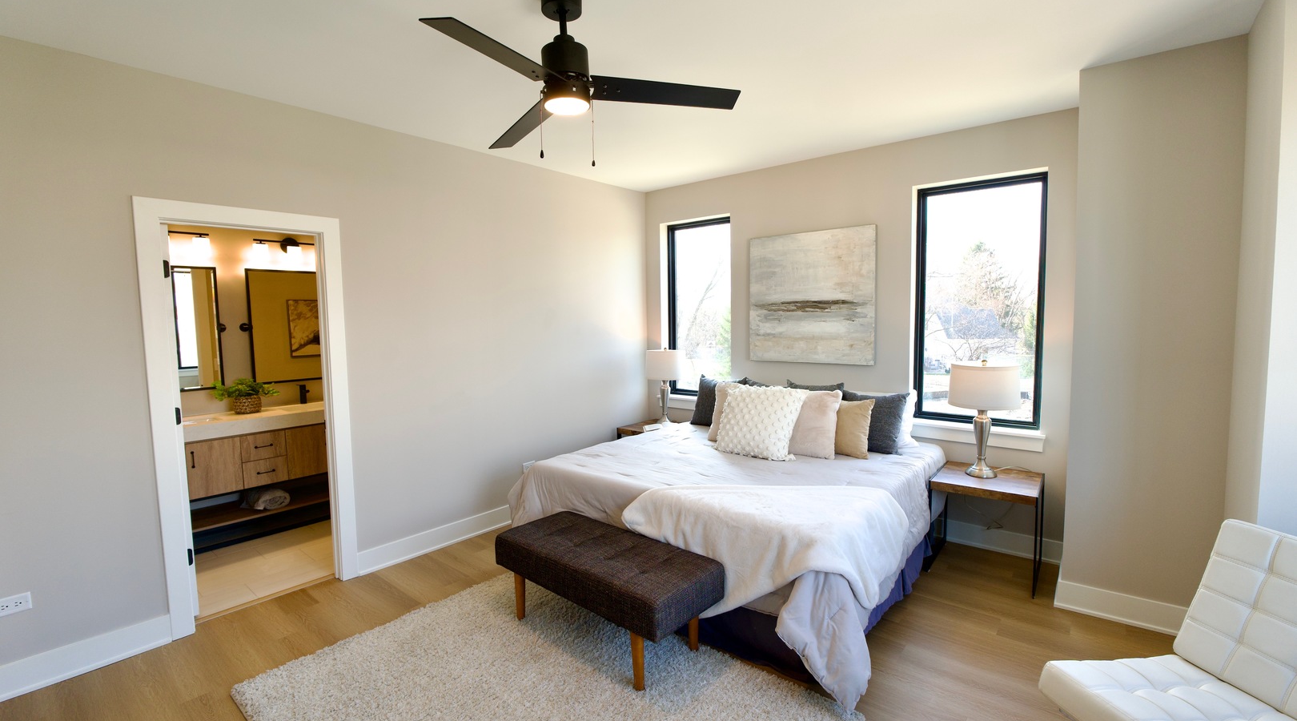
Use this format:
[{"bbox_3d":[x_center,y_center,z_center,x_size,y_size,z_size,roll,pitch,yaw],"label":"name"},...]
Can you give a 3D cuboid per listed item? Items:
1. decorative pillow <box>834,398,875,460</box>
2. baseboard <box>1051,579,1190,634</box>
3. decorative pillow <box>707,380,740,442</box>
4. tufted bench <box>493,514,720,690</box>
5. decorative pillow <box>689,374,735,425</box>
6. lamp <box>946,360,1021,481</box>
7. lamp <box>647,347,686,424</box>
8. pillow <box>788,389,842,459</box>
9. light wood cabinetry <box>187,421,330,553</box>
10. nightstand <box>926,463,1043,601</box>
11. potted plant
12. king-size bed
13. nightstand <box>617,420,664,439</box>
[{"bbox_3d":[1.314,0.447,3.672,0.420,0.410,0.140,2,-13,34],"label":"decorative pillow"},{"bbox_3d":[2.379,1.231,2.670,0.585,0.145,0.017,3,6,38],"label":"baseboard"},{"bbox_3d":[0.658,0.381,3.839,0.450,0.440,0.150,3,-11,40],"label":"decorative pillow"},{"bbox_3d":[-0.226,1.127,2.646,1.110,0.430,0.460,3,6,41],"label":"tufted bench"},{"bbox_3d":[0.573,0.334,4.450,0.450,0.440,0.140,3,-11,40],"label":"decorative pillow"},{"bbox_3d":[2.030,0.346,3.276,0.374,0.700,0.374,3,6,38],"label":"lamp"},{"bbox_3d":[0.149,0.241,4.961,0.372,0.705,0.372,-1,4,0],"label":"lamp"},{"bbox_3d":[1.019,0.397,3.538,0.450,0.440,0.150,2,-13,32],"label":"pillow"},{"bbox_3d":[-3.020,0.897,4.169,0.550,0.780,1.480,3,6,41],"label":"light wood cabinetry"},{"bbox_3d":[2.060,0.986,3.288,0.525,0.560,0.550,3,6,39],"label":"nightstand"},{"bbox_3d":[-3.101,0.273,4.155,0.360,0.260,0.420,3,6,41],"label":"potted plant"},{"bbox_3d":[0.607,0.958,3.517,2.100,0.640,2.000,3,6,39],"label":"king-size bed"},{"bbox_3d":[0.098,0.890,4.987,0.520,0.560,0.550,3,6,39],"label":"nightstand"}]

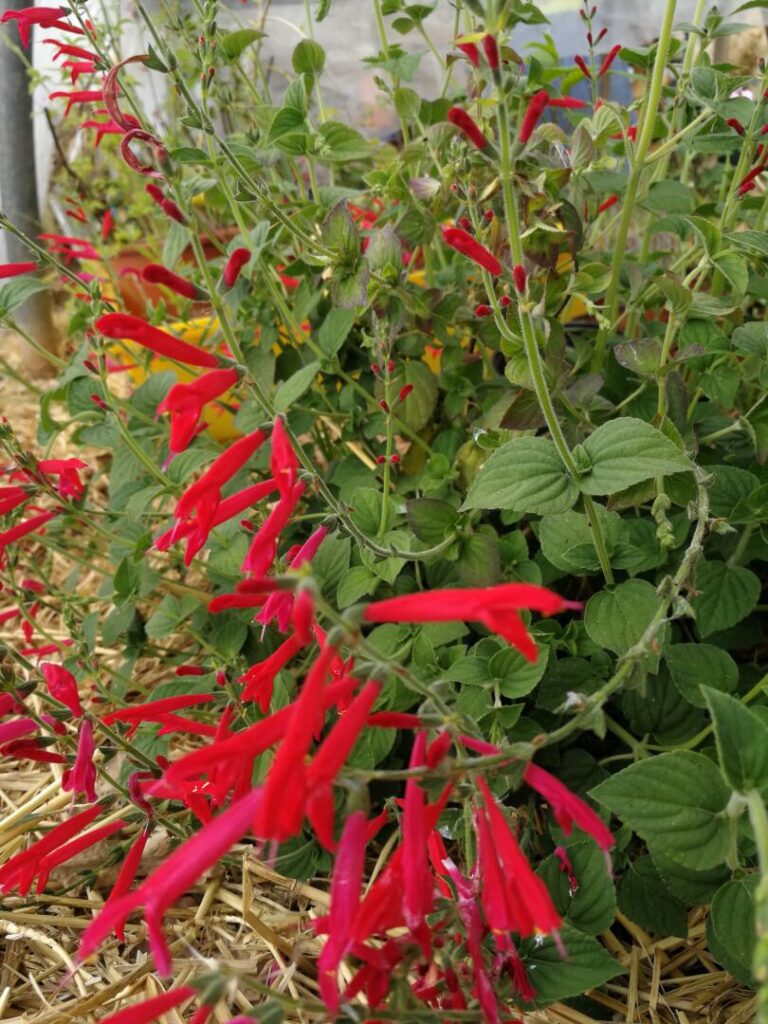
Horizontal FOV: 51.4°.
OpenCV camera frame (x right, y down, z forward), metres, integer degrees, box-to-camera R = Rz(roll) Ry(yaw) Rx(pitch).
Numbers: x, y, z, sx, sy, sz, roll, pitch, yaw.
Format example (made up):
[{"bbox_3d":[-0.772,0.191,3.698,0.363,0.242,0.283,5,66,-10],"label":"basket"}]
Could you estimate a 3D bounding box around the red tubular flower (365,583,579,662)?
[{"bbox_3d":[0.021,0.026,0.195,0.053,0.020,0.012,2,22,-15],"label":"red tubular flower"}]

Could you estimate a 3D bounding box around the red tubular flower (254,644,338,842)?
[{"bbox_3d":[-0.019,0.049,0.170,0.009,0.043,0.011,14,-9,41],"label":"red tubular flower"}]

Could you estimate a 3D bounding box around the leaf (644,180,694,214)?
[{"bbox_3d":[0.225,-0.248,0.630,0.041,0.010,0.030,-7,66,-3],"label":"leaf"}]

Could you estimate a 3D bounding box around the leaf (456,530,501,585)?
[{"bbox_3d":[0.050,0.025,0.420,0.023,0.008,0.032,5,53,3],"label":"leaf"}]

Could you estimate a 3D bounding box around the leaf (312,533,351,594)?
[{"bbox_3d":[-0.032,0.032,0.490,0.027,0.041,0.009,15,-23,-4],"label":"leaf"}]

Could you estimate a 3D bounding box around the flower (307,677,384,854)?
[{"bbox_3d":[-0.009,0.056,0.175,0.009,0.038,0.011,14,-9,41],"label":"flower"}]

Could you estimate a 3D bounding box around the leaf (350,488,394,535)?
[{"bbox_3d":[-0.007,0.000,0.500,0.029,0.008,0.032,-26,69,-11],"label":"leaf"}]

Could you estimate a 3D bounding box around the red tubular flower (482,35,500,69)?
[{"bbox_3d":[0.038,-0.161,0.280,0.005,0.013,0.005,-16,-12,13],"label":"red tubular flower"}]

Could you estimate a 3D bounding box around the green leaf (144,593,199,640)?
[{"bbox_3d":[-0.146,0.072,0.550,0.038,0.011,0.032,-38,67,-20],"label":"green leaf"}]

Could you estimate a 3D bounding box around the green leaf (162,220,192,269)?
[{"bbox_3d":[-0.101,-0.130,0.390,0.014,0.026,0.006,11,-14,21],"label":"green leaf"}]

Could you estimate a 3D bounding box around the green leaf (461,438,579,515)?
[{"bbox_3d":[0.068,-0.018,0.400,0.061,0.011,0.041,-16,59,-3],"label":"green leaf"}]

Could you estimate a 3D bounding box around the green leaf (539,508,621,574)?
[{"bbox_3d":[0.094,0.014,0.385,0.036,0.009,0.038,19,55,14],"label":"green leaf"}]

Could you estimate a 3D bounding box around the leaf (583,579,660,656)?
[{"bbox_3d":[0.108,0.048,0.365,0.035,0.008,0.039,1,60,1],"label":"leaf"}]

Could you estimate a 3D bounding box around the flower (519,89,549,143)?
[{"bbox_3d":[0.054,-0.144,0.290,0.005,0.021,0.005,13,-11,34],"label":"flower"}]

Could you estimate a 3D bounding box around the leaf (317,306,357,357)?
[{"bbox_3d":[-0.029,-0.111,0.490,0.021,0.035,0.007,19,-16,19],"label":"leaf"}]

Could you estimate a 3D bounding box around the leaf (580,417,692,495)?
[{"bbox_3d":[0.103,-0.023,0.325,0.045,0.009,0.032,-7,55,-7],"label":"leaf"}]

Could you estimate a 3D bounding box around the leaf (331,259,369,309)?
[{"bbox_3d":[-0.019,-0.129,0.450,0.021,0.029,0.008,-10,-17,-3],"label":"leaf"}]

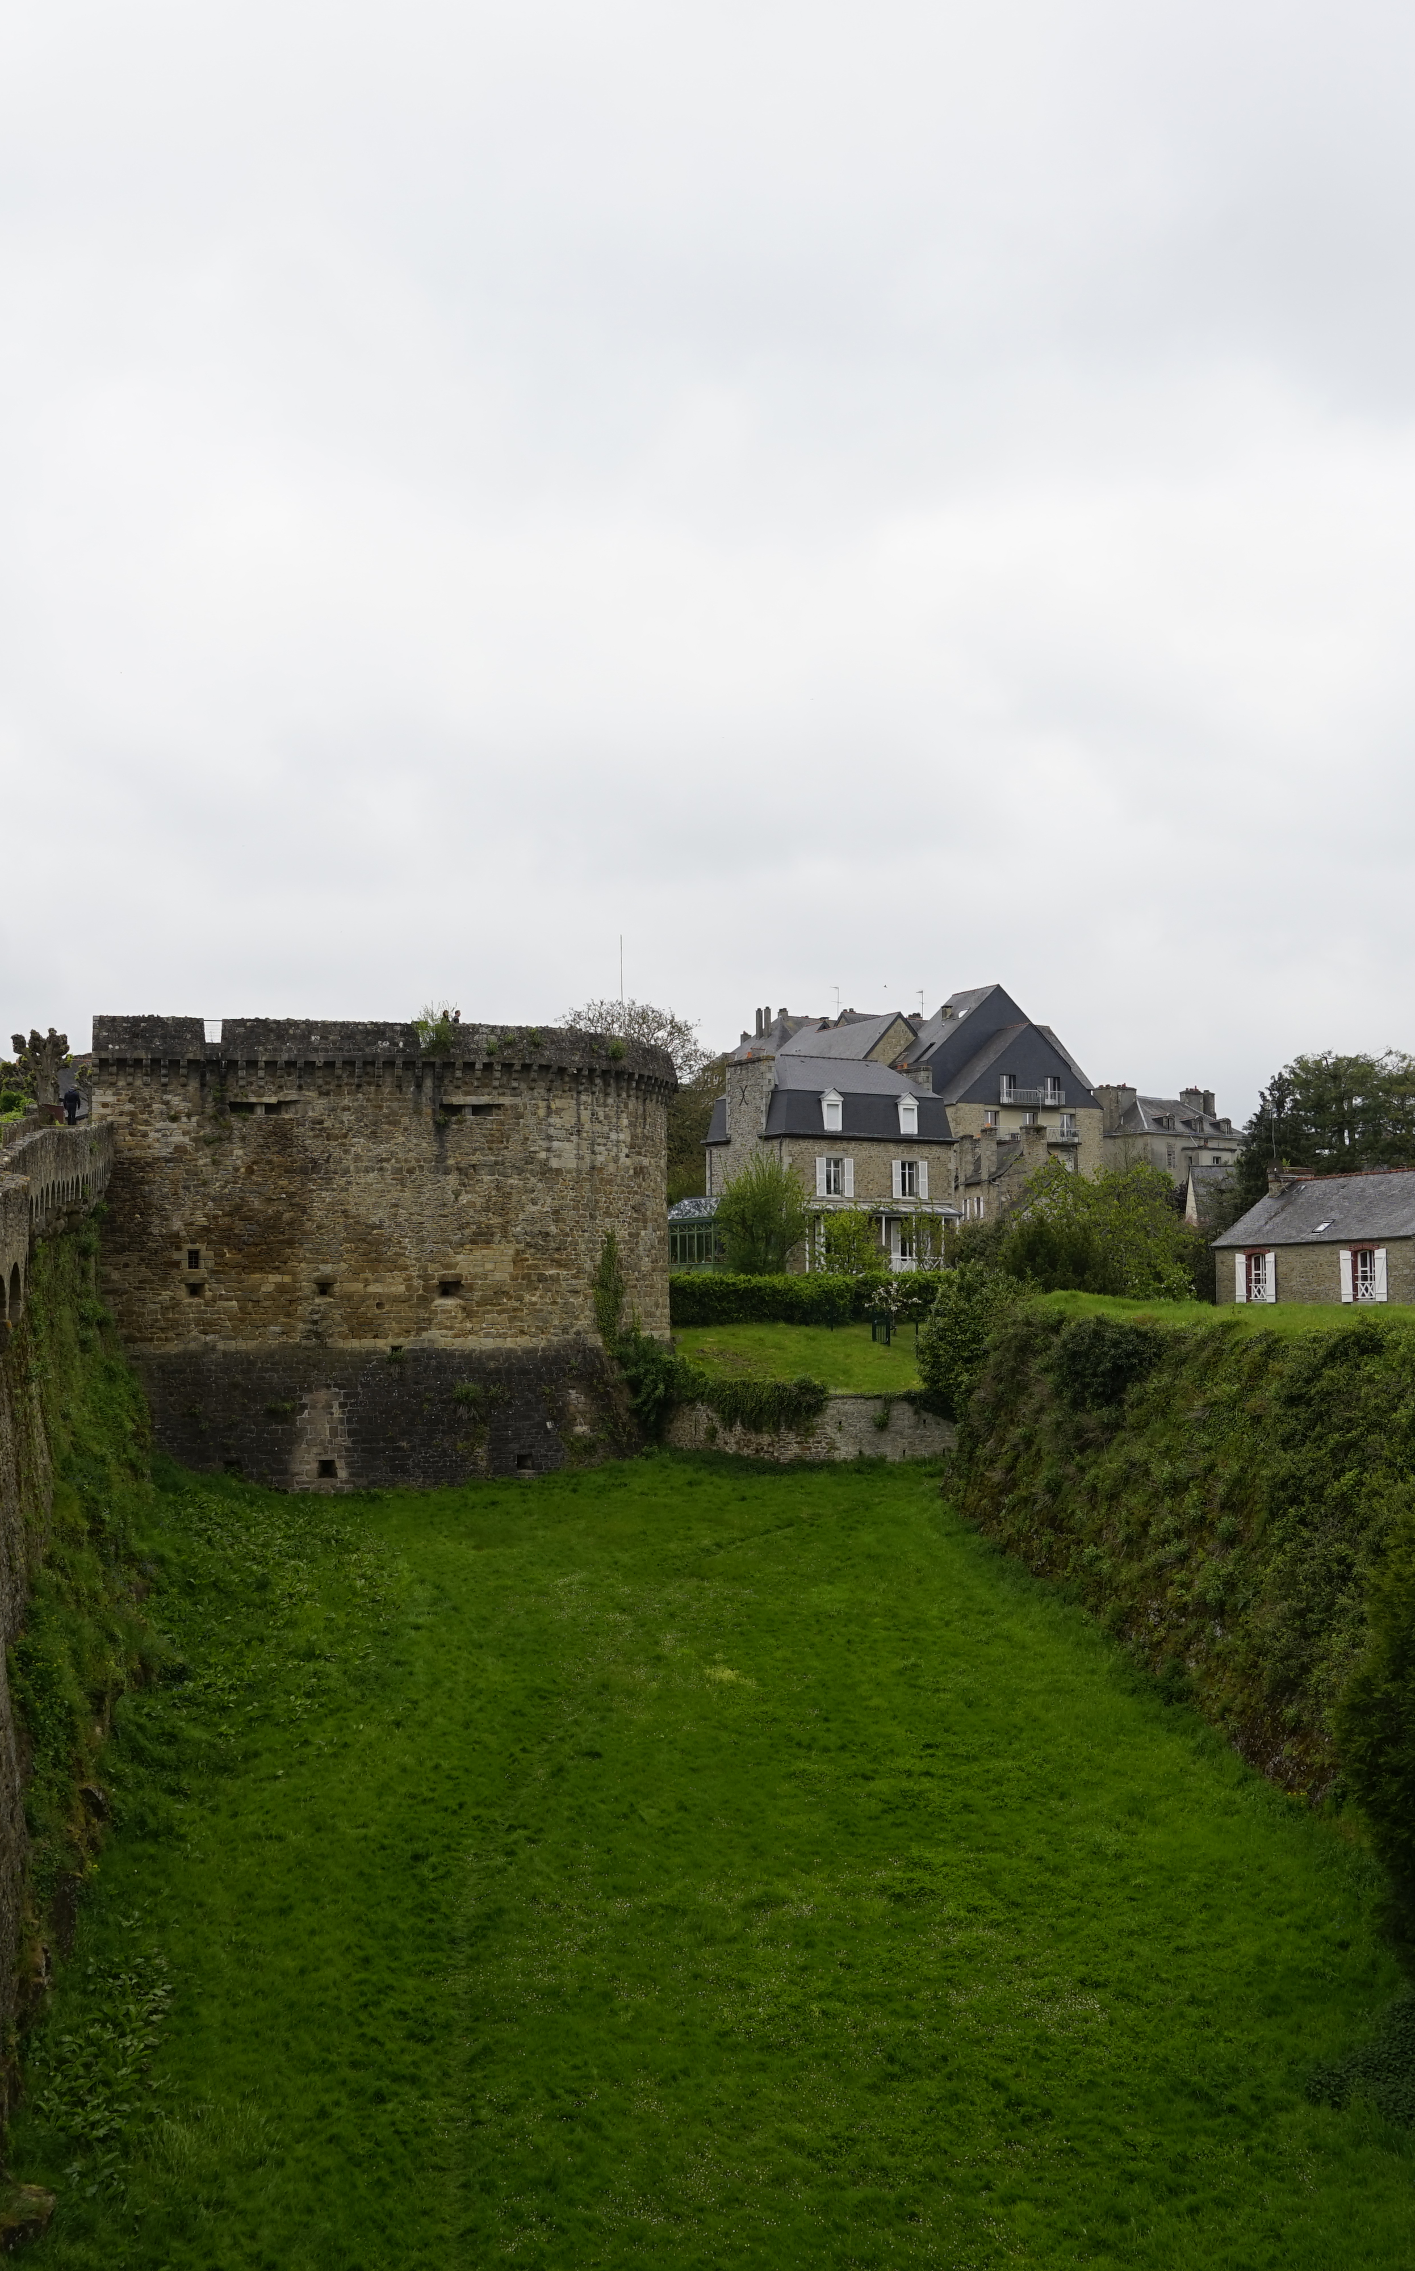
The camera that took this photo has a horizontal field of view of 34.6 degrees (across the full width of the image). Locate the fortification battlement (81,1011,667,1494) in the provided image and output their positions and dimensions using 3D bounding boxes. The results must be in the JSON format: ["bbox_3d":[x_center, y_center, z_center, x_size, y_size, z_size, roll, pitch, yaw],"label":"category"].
[{"bbox_3d":[-10.500,4.090,76.190,18.800,14.220,15.800,1,-3,-12],"label":"fortification battlement"}]

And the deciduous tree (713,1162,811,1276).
[{"bbox_3d":[2.310,3.710,95.940,4.200,5.180,4.200,0,-3,1],"label":"deciduous tree"}]

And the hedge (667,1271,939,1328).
[{"bbox_3d":[3.530,6.470,89.780,11.300,2.200,1.900,0,-3,0],"label":"hedge"}]

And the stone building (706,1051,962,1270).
[{"bbox_3d":[5.750,1.500,106.570,9.400,10.410,7.400,2,-4,-28],"label":"stone building"}]

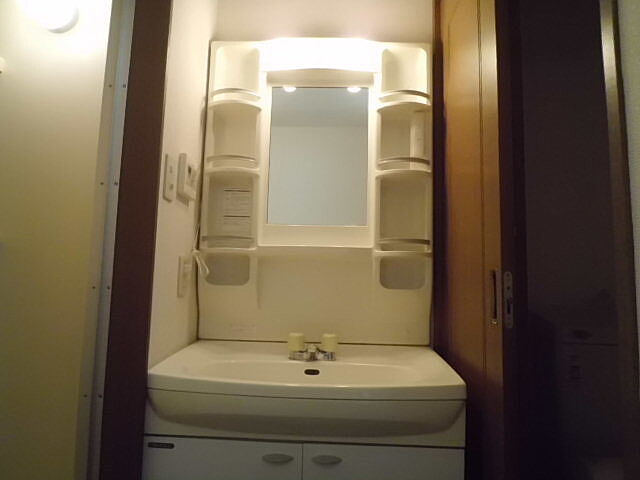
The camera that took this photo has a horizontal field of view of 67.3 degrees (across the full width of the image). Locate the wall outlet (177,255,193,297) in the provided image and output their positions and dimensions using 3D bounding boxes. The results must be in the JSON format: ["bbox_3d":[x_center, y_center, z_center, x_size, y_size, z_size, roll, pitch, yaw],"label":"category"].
[{"bbox_3d":[-0.398,0.110,1.409,0.010,0.120,0.070,1,-5,2],"label":"wall outlet"}]

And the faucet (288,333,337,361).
[{"bbox_3d":[-0.023,0.318,1.423,0.146,0.080,0.130,1,-5,2],"label":"faucet"}]

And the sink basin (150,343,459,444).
[{"bbox_3d":[-0.031,0.396,1.284,0.750,0.180,0.500,1,-5,2],"label":"sink basin"}]

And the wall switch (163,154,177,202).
[{"bbox_3d":[-0.408,-0.168,1.321,0.010,0.118,0.070,1,-7,2],"label":"wall switch"}]

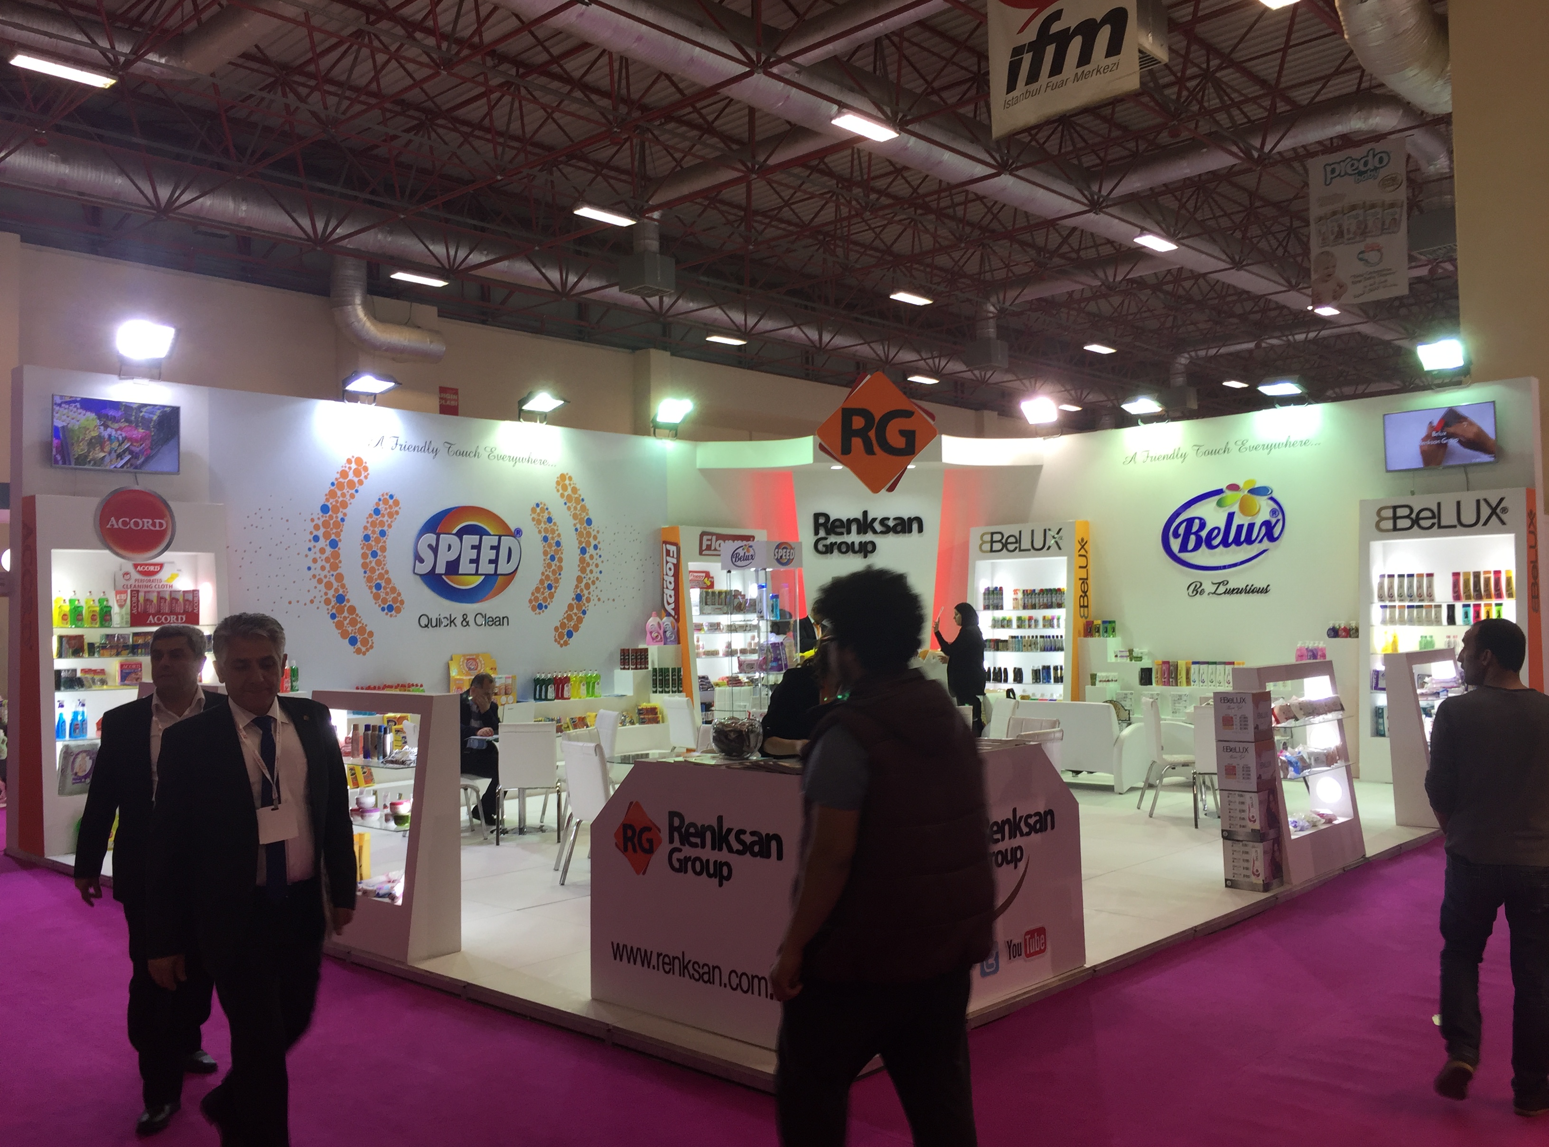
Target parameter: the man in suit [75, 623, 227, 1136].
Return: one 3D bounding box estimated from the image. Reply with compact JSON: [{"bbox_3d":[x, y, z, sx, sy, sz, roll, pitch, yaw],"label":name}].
[{"bbox_3d":[-2.138,1.033,4.613,0.604,1.703,0.594,-1,-3,-5],"label":"man in suit"}]

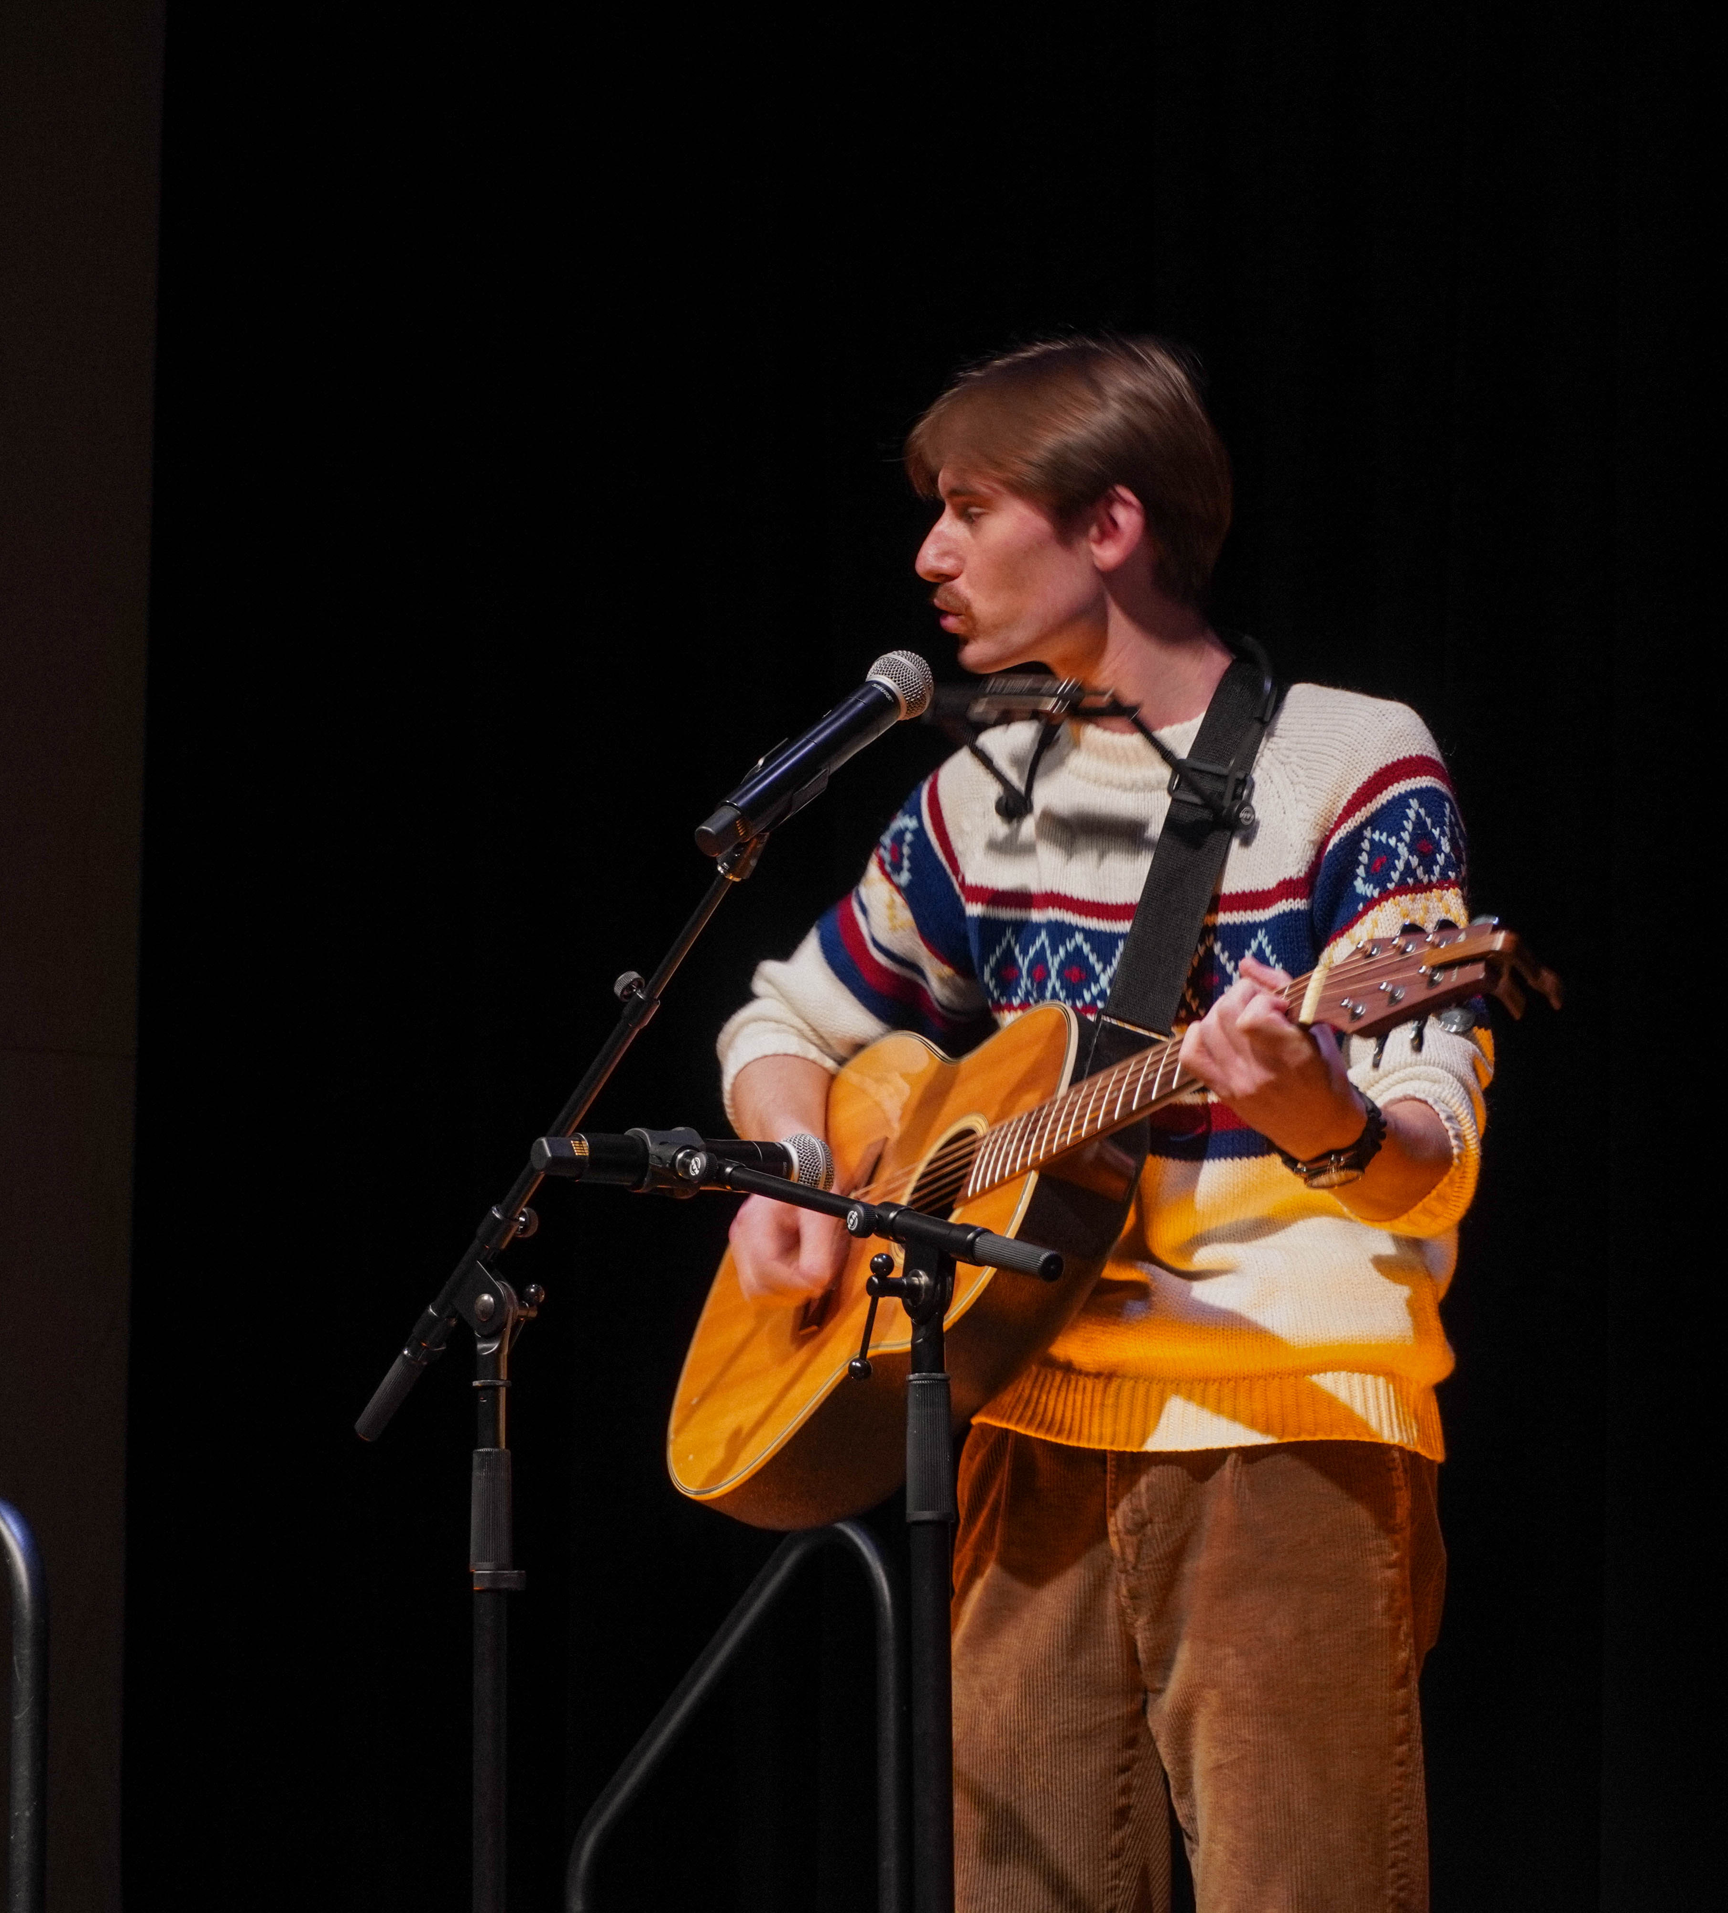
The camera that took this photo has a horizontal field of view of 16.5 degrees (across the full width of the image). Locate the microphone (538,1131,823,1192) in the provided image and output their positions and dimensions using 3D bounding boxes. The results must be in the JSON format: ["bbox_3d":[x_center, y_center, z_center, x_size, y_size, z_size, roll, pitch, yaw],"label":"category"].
[{"bbox_3d":[-0.122,0.142,4.094,0.252,0.052,0.052,6,-10,-41],"label":"microphone"}]

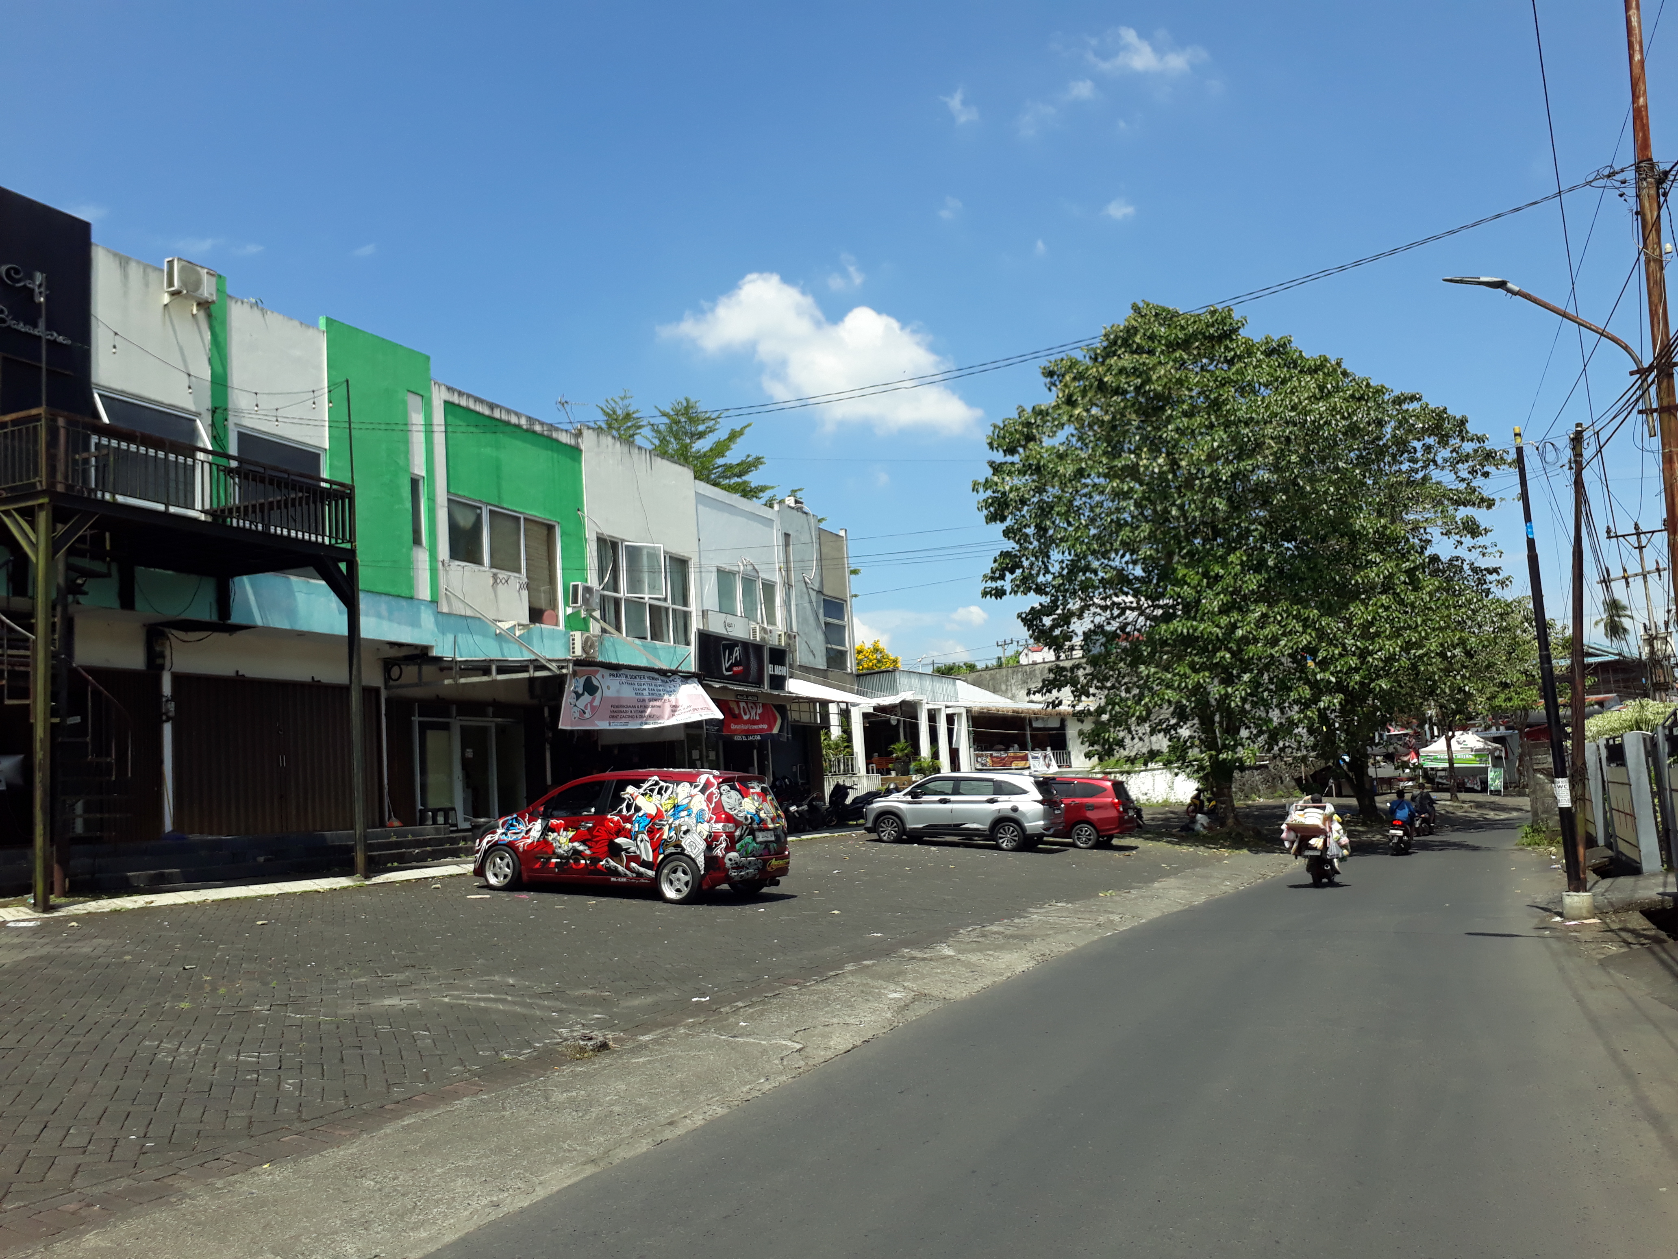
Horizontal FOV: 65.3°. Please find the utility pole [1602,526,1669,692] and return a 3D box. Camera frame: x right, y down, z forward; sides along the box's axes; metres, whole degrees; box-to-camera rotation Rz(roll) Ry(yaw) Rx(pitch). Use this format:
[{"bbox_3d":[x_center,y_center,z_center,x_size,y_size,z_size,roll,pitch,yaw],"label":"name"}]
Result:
[{"bbox_3d":[29.100,0.970,46.600,2.100,9.800,0.900,-8,-8,32],"label":"utility pole"}]

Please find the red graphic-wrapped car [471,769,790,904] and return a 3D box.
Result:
[{"bbox_3d":[-2.750,2.620,17.050,4.250,1.570,1.700,-1,-6,23],"label":"red graphic-wrapped car"}]

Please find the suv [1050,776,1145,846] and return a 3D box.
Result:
[{"bbox_3d":[4.950,4.330,31.200,4.100,1.600,1.670,-2,-6,28],"label":"suv"}]

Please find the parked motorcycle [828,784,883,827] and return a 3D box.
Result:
[{"bbox_3d":[0.680,4.470,33.400,1.930,1.120,0.750,-2,-6,16],"label":"parked motorcycle"}]

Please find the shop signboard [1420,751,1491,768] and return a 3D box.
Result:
[{"bbox_3d":[27.800,5.850,59.000,2.950,0.700,0.080,-8,-8,35],"label":"shop signboard"}]

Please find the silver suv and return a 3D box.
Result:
[{"bbox_3d":[2.830,4.090,29.900,4.470,1.680,1.760,-1,-6,21],"label":"silver suv"}]

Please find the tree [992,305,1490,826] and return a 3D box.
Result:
[{"bbox_3d":[13.100,-2.100,43.000,16.600,17.200,15.000,-5,-7,17],"label":"tree"}]

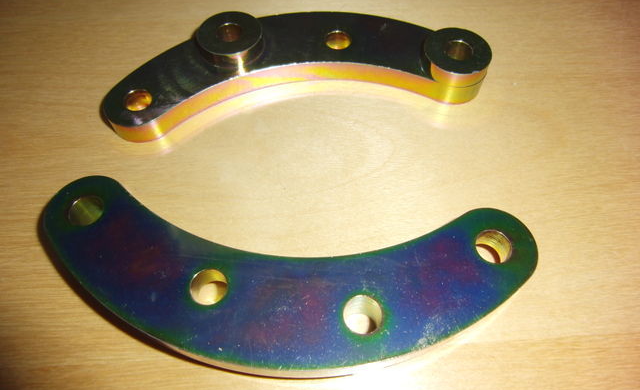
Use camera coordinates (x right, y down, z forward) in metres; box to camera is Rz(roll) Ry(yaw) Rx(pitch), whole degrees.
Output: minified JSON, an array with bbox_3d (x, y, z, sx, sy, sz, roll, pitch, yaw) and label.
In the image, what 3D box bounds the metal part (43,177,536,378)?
[{"bbox_3d":[-0.013,0.028,0.144,0.161,0.018,0.057,5,60,3],"label":"metal part"}]

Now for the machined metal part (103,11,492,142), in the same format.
[{"bbox_3d":[-0.010,-0.059,0.194,0.161,0.018,0.057,-8,60,-4],"label":"machined metal part"}]

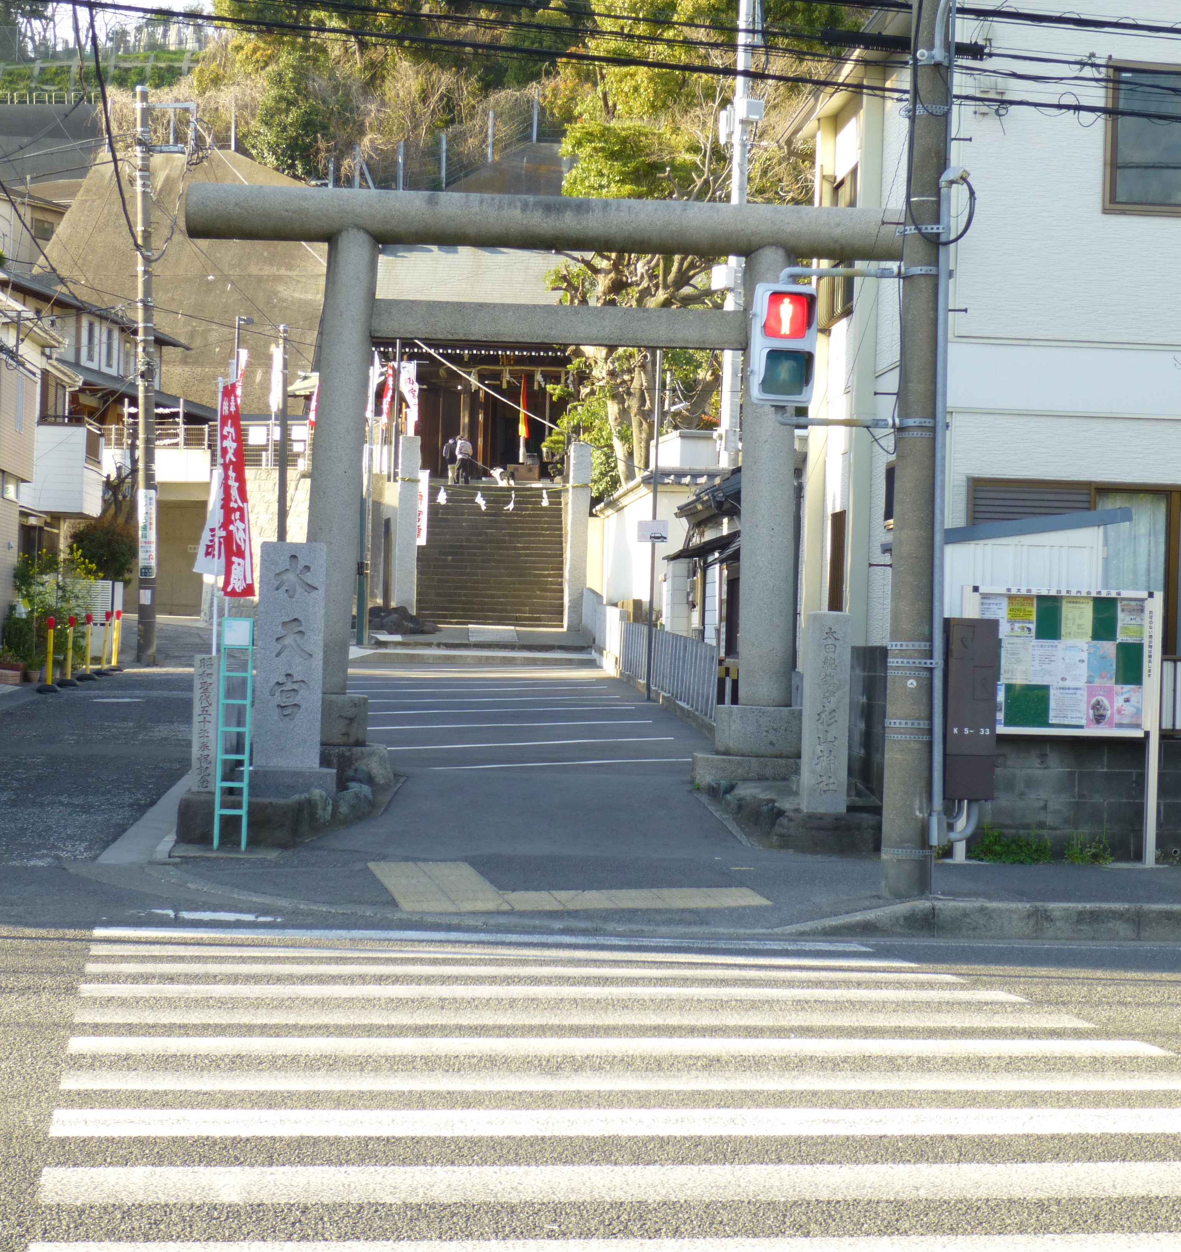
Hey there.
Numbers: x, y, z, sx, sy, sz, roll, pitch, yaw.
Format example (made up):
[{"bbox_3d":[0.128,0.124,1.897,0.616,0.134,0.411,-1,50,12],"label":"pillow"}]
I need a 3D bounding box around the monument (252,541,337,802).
[{"bbox_3d":[-1.946,0.290,18.650,0.620,1.670,0.400,2,-1,-4],"label":"monument"}]

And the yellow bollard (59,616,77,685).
[{"bbox_3d":[-6.663,0.325,37.000,0.270,0.890,0.270,2,-1,0],"label":"yellow bollard"}]

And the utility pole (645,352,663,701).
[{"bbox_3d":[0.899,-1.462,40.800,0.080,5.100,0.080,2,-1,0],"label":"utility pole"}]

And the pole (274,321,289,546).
[{"bbox_3d":[-5.059,-2.087,47.500,0.150,5.750,0.150,1,-1,0],"label":"pole"}]

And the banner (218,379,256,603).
[{"bbox_3d":[-2.545,-0.984,20.800,0.280,1.570,0.200,2,-1,-5],"label":"banner"}]

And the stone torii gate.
[{"bbox_3d":[-0.245,-1.058,20.500,5.330,4.020,0.650,2,-1,-2],"label":"stone torii gate"}]

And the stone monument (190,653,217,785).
[{"bbox_3d":[-2.482,0.626,18.650,0.145,0.870,0.140,2,-1,-2],"label":"stone monument"}]

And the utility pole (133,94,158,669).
[{"bbox_3d":[-7.573,-4.269,49.200,0.320,9.800,0.320,0,-1,0],"label":"utility pole"}]

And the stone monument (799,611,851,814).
[{"bbox_3d":[1.554,0.573,19.100,0.265,1.320,0.250,2,-1,-3],"label":"stone monument"}]

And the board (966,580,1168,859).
[{"bbox_3d":[3.238,0.691,19.900,1.380,1.900,0.100,2,-1,-9],"label":"board"}]

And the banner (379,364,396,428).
[{"bbox_3d":[-5.187,-5.887,74.000,0.400,1.680,0.300,2,-1,-5],"label":"banner"}]

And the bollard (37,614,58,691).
[{"bbox_3d":[-7.355,0.372,39.300,0.300,1.000,0.300,2,-1,0],"label":"bollard"}]

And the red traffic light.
[{"bbox_3d":[1.153,-1.828,17.000,0.320,0.310,0.200,2,-1,-6],"label":"red traffic light"}]

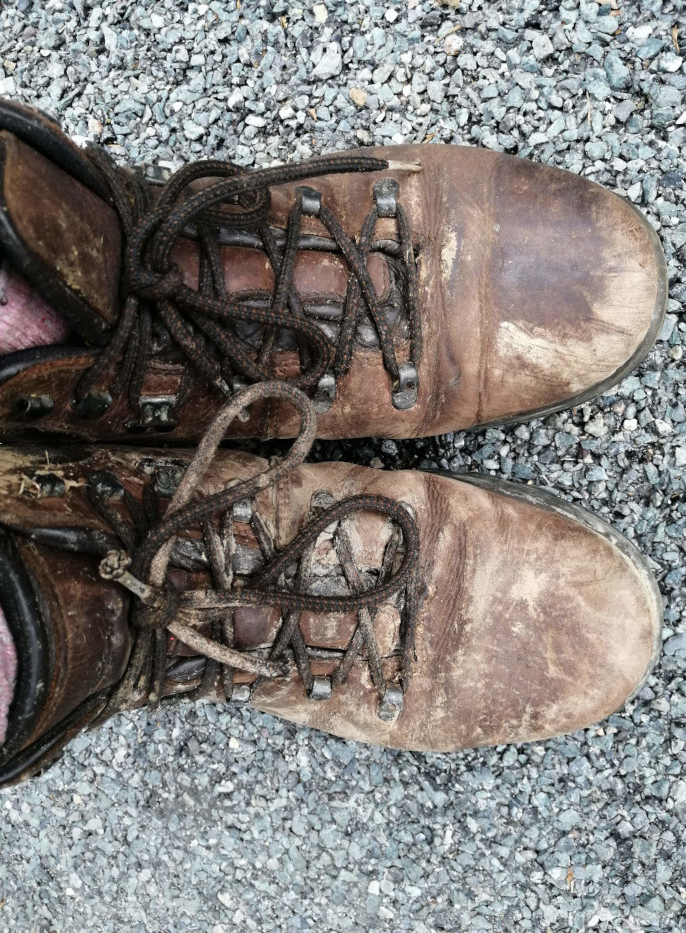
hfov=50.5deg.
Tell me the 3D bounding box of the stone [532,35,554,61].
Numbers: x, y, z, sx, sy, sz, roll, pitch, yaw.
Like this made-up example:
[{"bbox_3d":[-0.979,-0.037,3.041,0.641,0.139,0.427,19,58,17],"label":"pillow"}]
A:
[{"bbox_3d":[0.089,-0.186,0.324,0.007,0.007,0.009,-25,90,5],"label":"stone"}]

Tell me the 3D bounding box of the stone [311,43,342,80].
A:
[{"bbox_3d":[-0.005,-0.182,0.331,0.011,0.009,0.021,32,94,3],"label":"stone"}]

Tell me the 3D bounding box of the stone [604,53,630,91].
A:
[{"bbox_3d":[0.121,-0.174,0.321,0.009,0.009,0.016,-18,90,5],"label":"stone"}]

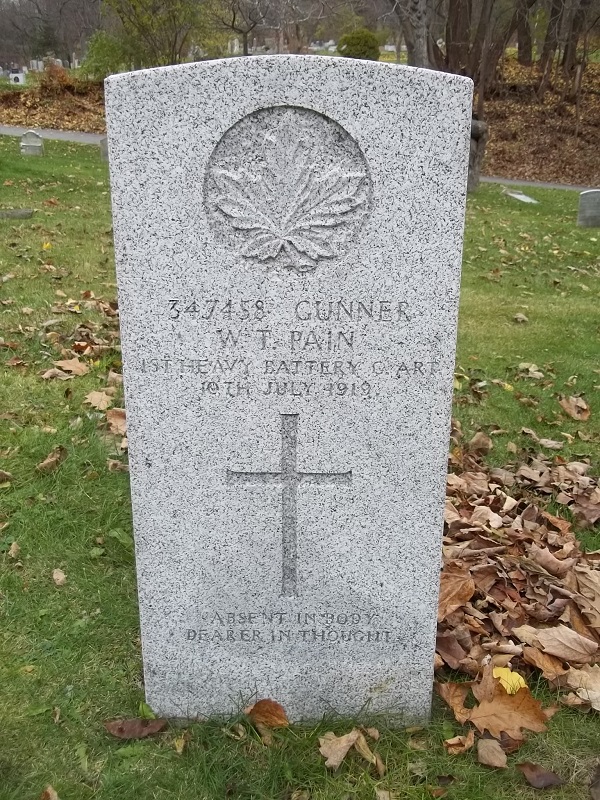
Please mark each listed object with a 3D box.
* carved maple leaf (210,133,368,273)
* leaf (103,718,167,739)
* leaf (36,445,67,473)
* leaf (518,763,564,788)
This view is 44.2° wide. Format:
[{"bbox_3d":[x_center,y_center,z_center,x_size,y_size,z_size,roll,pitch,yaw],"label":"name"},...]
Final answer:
[{"bbox_3d":[-0.011,-0.217,0.797,0.168,0.156,0.015,0,17,1],"label":"carved maple leaf"},{"bbox_3d":[-0.215,0.427,0.962,0.081,0.014,0.033,0,17,1],"label":"leaf"},{"bbox_3d":[-0.607,0.143,1.807,0.052,0.030,0.085,9,19,27],"label":"leaf"},{"bbox_3d":[0.294,0.459,0.904,0.057,0.014,0.032,3,17,8],"label":"leaf"}]

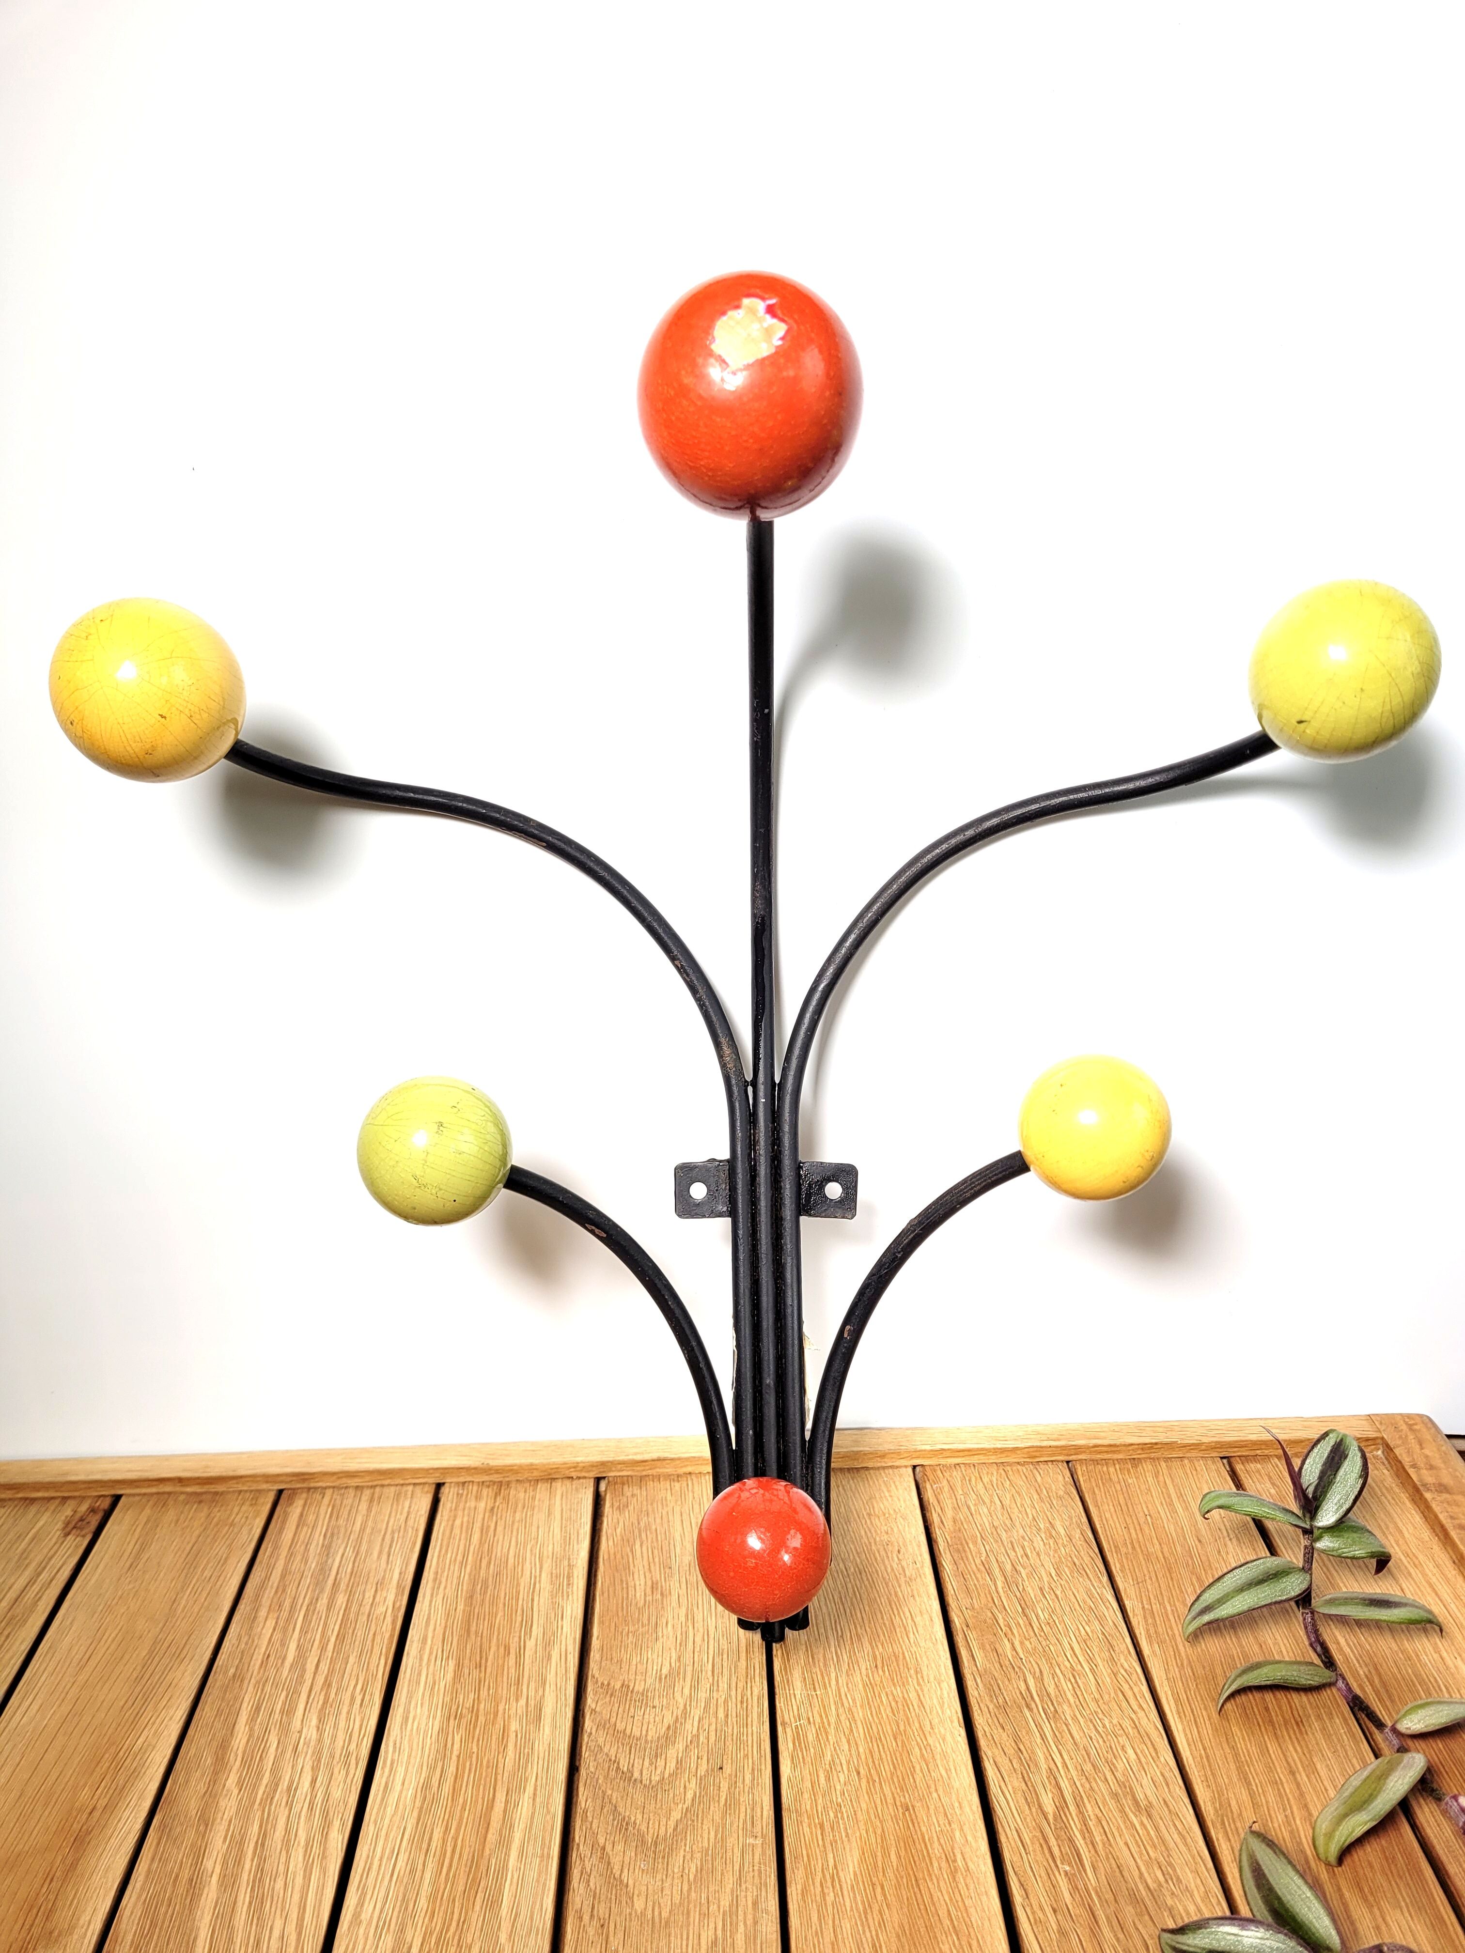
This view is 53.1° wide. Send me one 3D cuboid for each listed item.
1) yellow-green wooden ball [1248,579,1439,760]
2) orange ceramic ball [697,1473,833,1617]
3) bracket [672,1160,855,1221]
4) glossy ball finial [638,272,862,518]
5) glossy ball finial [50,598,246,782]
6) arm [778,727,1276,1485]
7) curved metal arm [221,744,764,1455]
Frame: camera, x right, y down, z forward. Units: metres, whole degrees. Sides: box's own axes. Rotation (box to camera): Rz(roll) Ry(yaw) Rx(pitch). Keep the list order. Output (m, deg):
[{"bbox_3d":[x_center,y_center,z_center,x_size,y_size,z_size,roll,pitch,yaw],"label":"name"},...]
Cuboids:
[{"bbox_3d":[0.200,-0.100,0.482,0.058,0.058,0.058,-1,20,0],"label":"yellow-green wooden ball"},{"bbox_3d":[0.011,0.192,0.493,0.045,0.045,0.045,-1,20,0],"label":"orange ceramic ball"},{"bbox_3d":[0.013,0.084,0.577,0.072,0.023,0.005,-1,-4,-1],"label":"bracket"},{"bbox_3d":[0.005,-0.169,0.428,0.066,0.066,0.066,-2,20,-1],"label":"glossy ball finial"},{"bbox_3d":[-0.189,-0.093,0.476,0.059,0.059,0.059,-2,20,-1],"label":"glossy ball finial"},{"bbox_3d":[0.104,0.083,0.534,0.172,0.326,0.094,-1,-4,-1],"label":"arm"},{"bbox_3d":[-0.081,0.084,0.530,0.180,0.328,0.092,-1,-4,-1],"label":"curved metal arm"}]

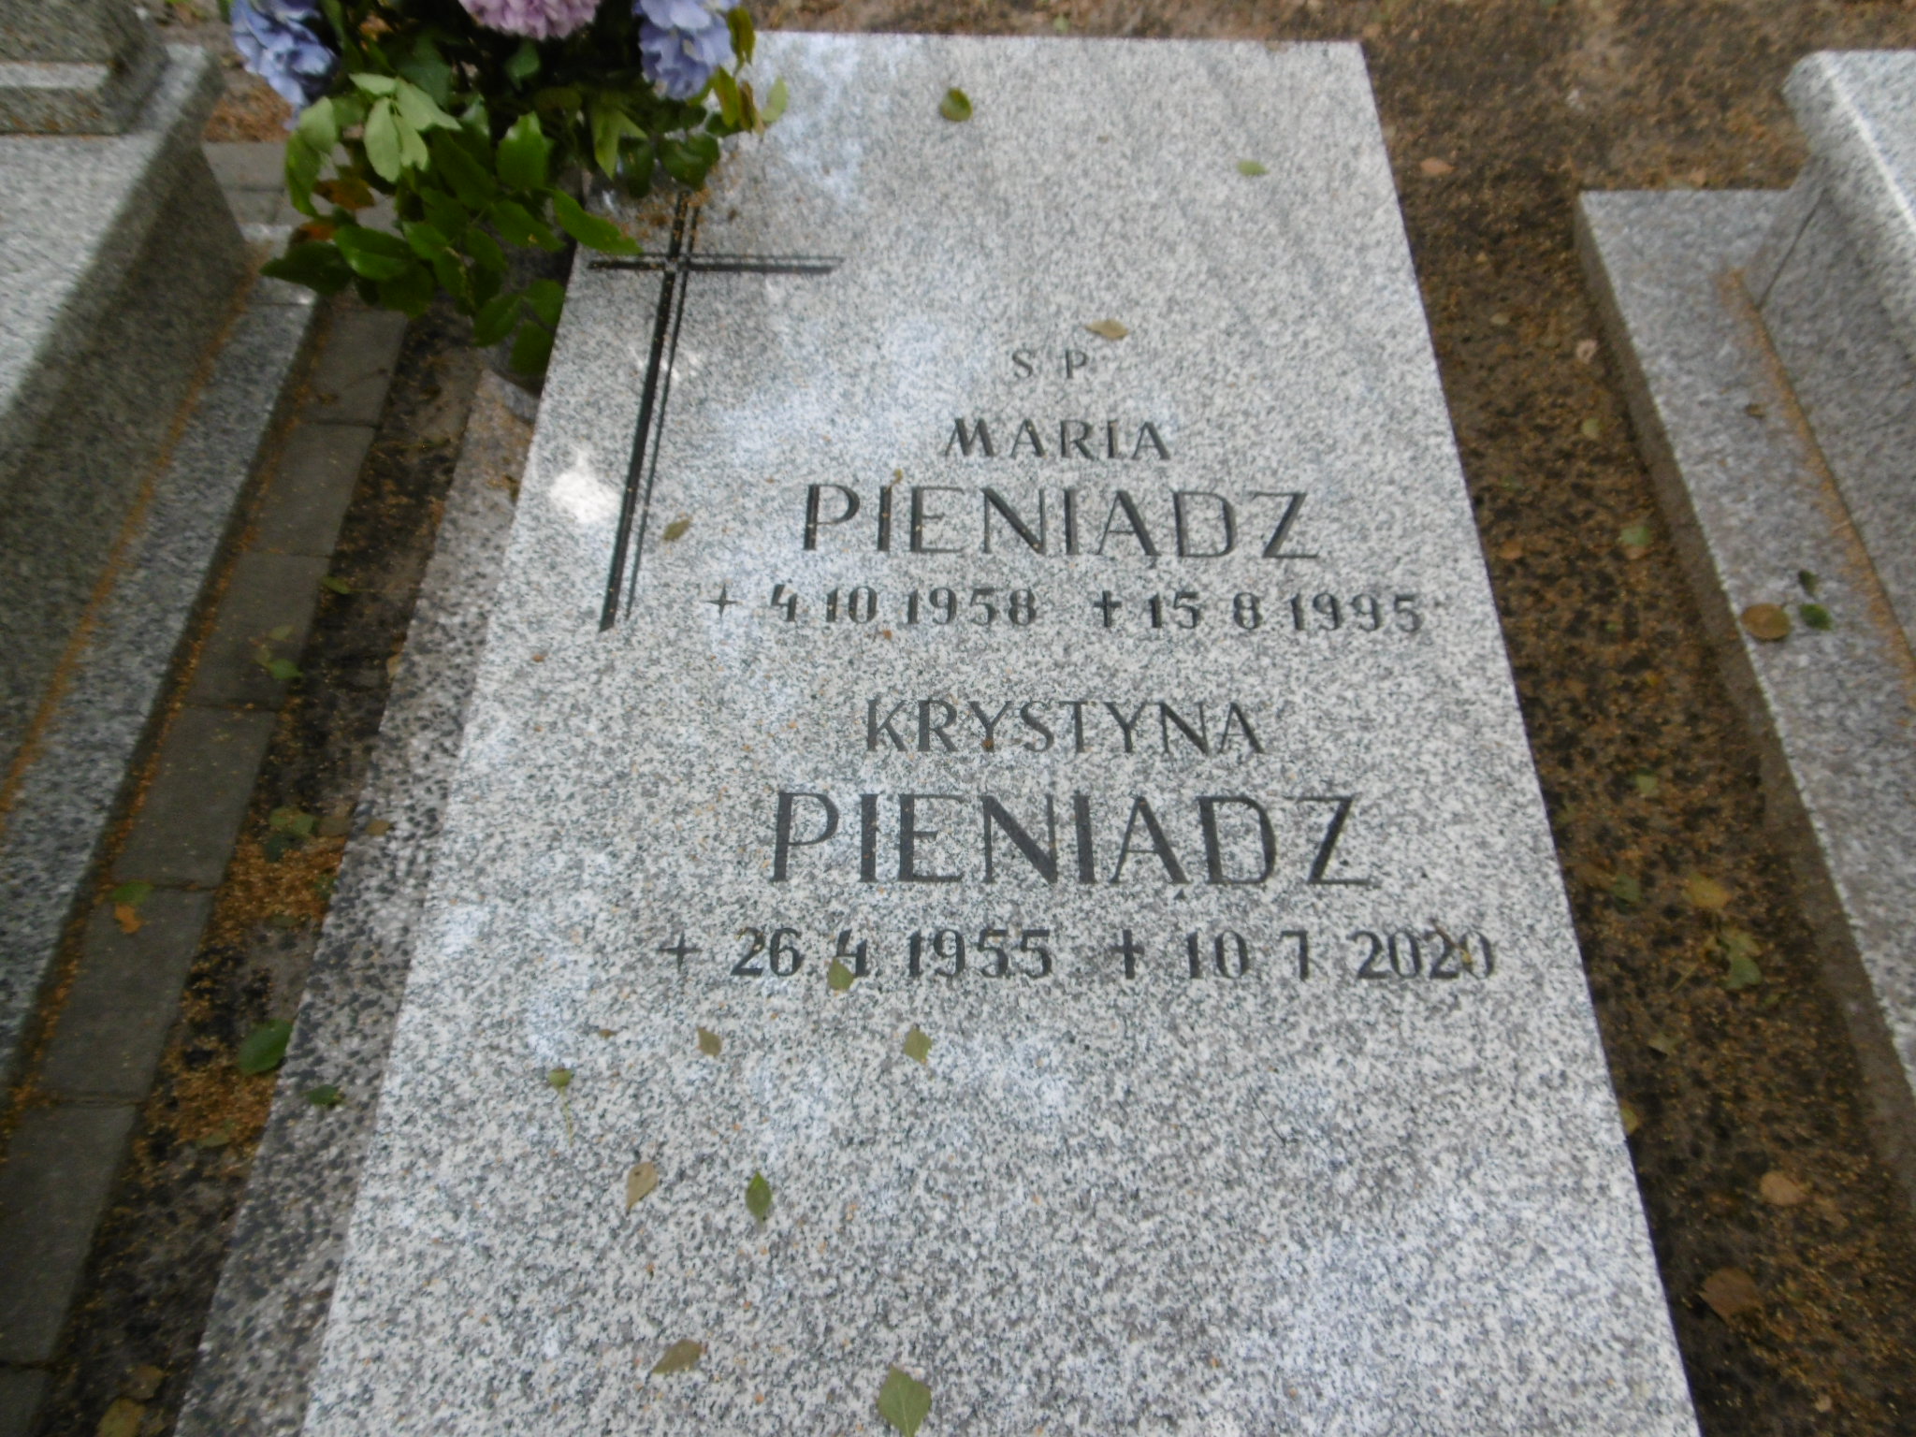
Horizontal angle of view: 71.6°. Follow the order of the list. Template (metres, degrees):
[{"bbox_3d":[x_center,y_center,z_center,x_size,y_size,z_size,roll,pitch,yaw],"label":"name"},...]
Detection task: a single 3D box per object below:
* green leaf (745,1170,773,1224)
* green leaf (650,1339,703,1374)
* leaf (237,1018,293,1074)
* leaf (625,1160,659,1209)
[{"bbox_3d":[-0.131,0.316,0.878,0.017,0.006,0.030,11,60,6],"label":"green leaf"},{"bbox_3d":[-0.173,0.401,0.827,0.018,0.006,0.029,38,66,20],"label":"green leaf"},{"bbox_3d":[-0.622,0.295,1.198,0.043,0.010,0.059,23,60,14],"label":"leaf"},{"bbox_3d":[-0.209,0.310,0.881,0.019,0.006,0.031,2,59,1],"label":"leaf"}]

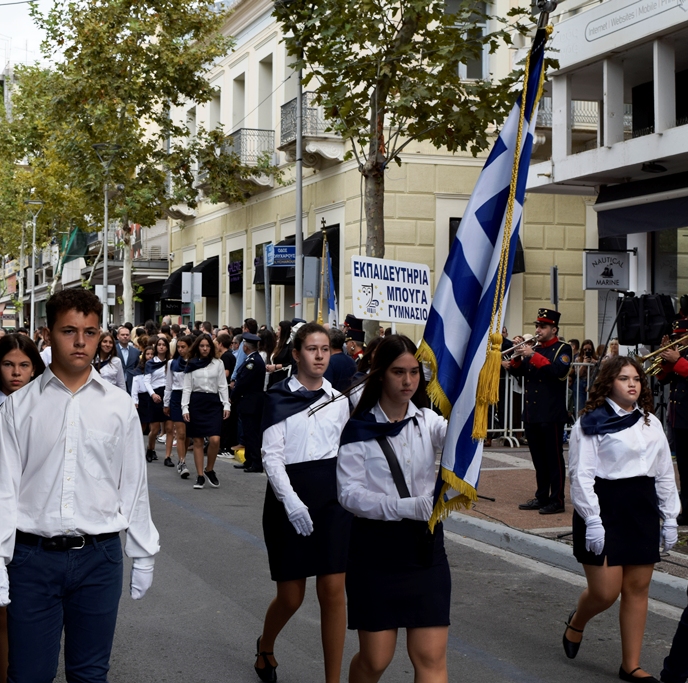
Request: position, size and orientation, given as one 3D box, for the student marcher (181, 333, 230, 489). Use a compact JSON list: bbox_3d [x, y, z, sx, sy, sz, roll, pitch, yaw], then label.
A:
[{"bbox_3d":[-1.471,0.733,13.900,0.500,1.640,0.450,0,0,-19],"label":"student marcher"}]

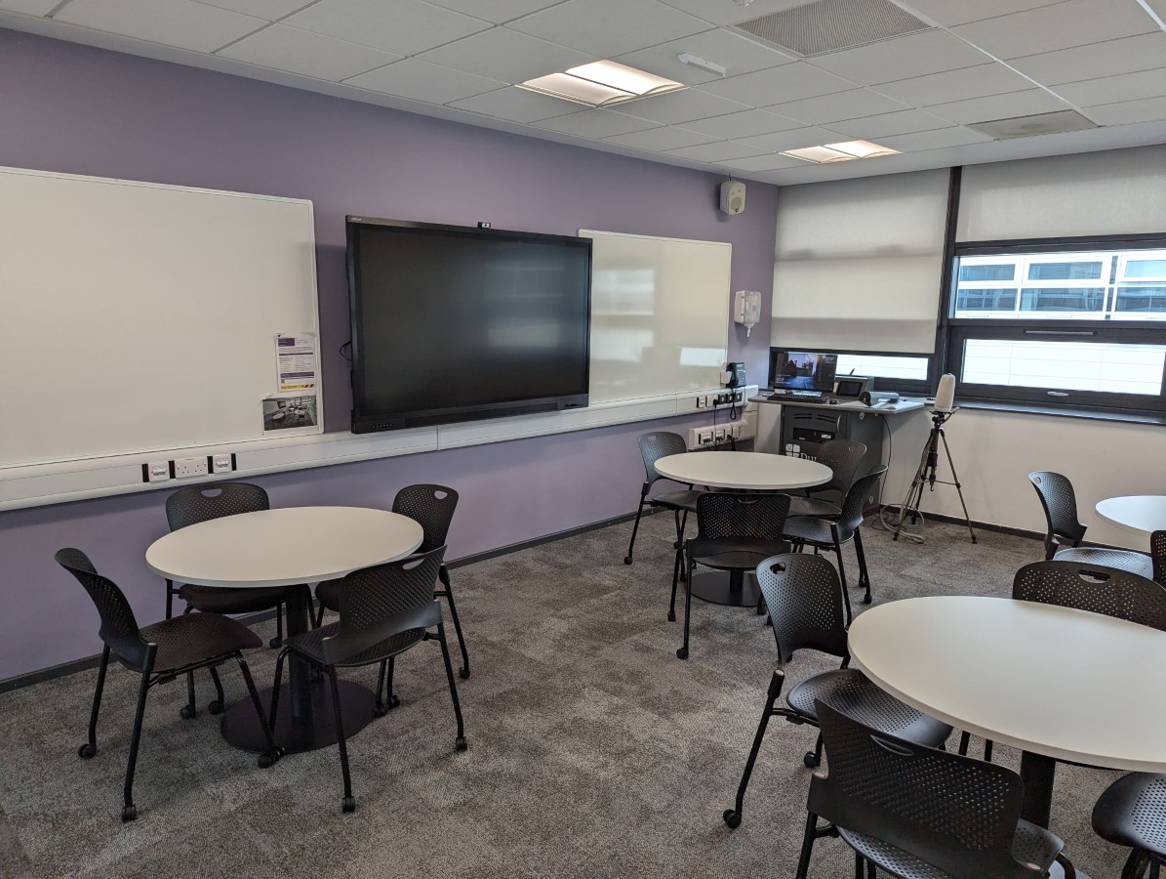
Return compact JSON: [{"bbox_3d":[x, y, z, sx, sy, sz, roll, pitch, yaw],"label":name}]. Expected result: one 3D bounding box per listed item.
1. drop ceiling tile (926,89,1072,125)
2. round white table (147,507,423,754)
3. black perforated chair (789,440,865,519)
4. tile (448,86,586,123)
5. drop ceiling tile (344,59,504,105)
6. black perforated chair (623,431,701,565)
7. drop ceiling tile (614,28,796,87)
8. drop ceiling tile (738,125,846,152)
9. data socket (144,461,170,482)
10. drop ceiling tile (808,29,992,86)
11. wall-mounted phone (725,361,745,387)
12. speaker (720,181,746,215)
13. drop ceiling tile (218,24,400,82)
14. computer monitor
[{"bbox_3d":[2.203,-1.768,4.318,0.600,0.020,0.600,10,13,44],"label":"drop ceiling tile"},{"bbox_3d":[-1.142,0.748,3.234,1.000,0.737,1.000,1,9,0],"label":"round white table"},{"bbox_3d":[1.401,0.437,4.975,0.590,0.826,0.530,-2,10,-16],"label":"black perforated chair"},{"bbox_3d":[-0.336,-1.778,4.293,0.585,0.020,0.600,10,13,44],"label":"tile"},{"bbox_3d":[-0.752,-1.714,3.900,0.600,0.020,0.600,9,13,44],"label":"drop ceiling tile"},{"bbox_3d":[0.615,0.384,5.063,0.540,0.820,0.570,-8,13,-42],"label":"black perforated chair"},{"bbox_3d":[0.512,-1.636,3.468,0.600,0.020,0.600,10,13,44],"label":"drop ceiling tile"},{"bbox_3d":[1.358,-1.919,5.176,0.600,0.020,0.600,9,13,44],"label":"drop ceiling tile"},{"bbox_3d":[-1.941,0.147,3.705,0.018,0.086,0.087,9,13,44],"label":"data socket"},{"bbox_3d":[1.360,-1.632,3.474,0.600,0.020,0.600,10,13,44],"label":"drop ceiling tile"},{"bbox_3d":[1.323,-0.554,6.937,0.085,0.205,0.185,9,13,44],"label":"wall-mounted phone"},{"bbox_3d":[1.200,-1.927,6.467,0.150,0.230,0.160,-6,26,-13],"label":"speaker"},{"bbox_3d":[-1.178,-1.669,3.504,0.571,0.025,0.592,10,13,44],"label":"drop ceiling tile"},{"bbox_3d":[1.849,-0.557,6.712,0.520,0.315,0.090,8,12,37],"label":"computer monitor"}]

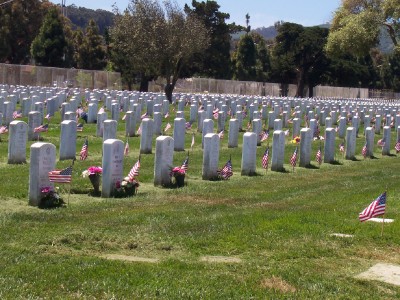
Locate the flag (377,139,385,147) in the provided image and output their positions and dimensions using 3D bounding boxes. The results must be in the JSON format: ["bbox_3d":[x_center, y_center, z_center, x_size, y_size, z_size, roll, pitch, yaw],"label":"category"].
[{"bbox_3d":[3.575,-0.148,25.400,0.170,0.160,0.090,2,3,0],"label":"flag"}]

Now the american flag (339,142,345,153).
[{"bbox_3d":[2.471,-0.044,22.400,0.110,0.180,0.080,2,3,0],"label":"american flag"}]

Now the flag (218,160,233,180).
[{"bbox_3d":[0.328,0.251,16.500,0.180,0.280,0.100,2,3,0],"label":"flag"}]

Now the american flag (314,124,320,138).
[{"bbox_3d":[3.108,-0.497,34.000,0.150,0.340,0.100,2,3,-20],"label":"american flag"}]

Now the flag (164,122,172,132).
[{"bbox_3d":[-0.824,-0.584,33.300,0.200,0.260,0.090,2,3,-10],"label":"flag"}]

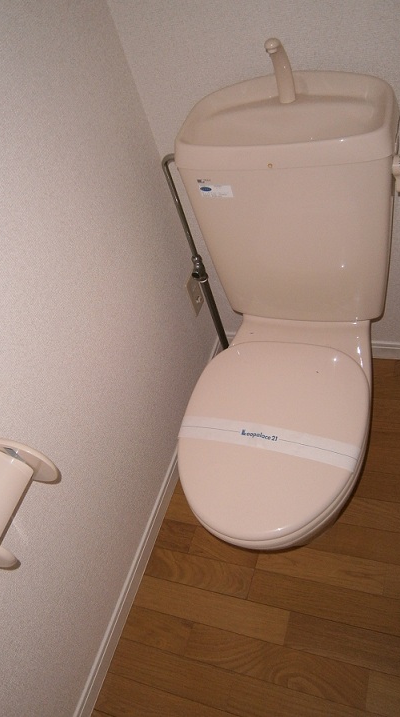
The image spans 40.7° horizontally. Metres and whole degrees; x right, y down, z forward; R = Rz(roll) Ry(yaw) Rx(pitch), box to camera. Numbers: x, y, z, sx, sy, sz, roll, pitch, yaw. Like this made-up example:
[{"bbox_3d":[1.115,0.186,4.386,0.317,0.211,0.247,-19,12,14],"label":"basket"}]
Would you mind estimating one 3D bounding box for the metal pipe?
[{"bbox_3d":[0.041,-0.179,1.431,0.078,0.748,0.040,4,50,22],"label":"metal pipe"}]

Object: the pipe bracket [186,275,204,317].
[{"bbox_3d":[-0.013,-0.188,1.588,0.014,0.117,0.071,4,50,22],"label":"pipe bracket"}]

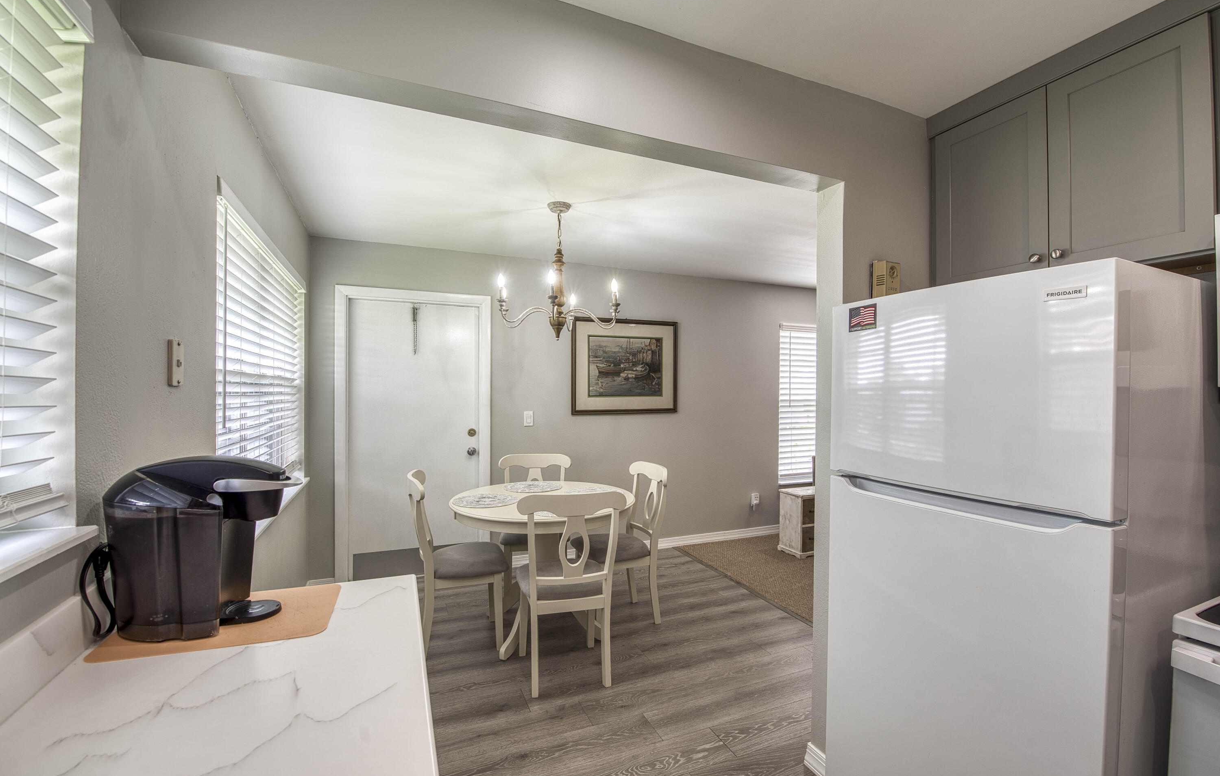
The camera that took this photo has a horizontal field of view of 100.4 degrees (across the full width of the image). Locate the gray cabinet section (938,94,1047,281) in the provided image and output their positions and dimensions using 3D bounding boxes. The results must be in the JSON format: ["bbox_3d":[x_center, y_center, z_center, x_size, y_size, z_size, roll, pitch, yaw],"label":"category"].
[{"bbox_3d":[1.444,-0.645,1.814,0.320,0.600,0.360,0,0,-23],"label":"gray cabinet section"}]

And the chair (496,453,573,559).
[{"bbox_3d":[-0.503,0.944,3.467,0.510,0.940,0.520,0,0,-9],"label":"chair"}]

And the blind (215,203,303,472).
[{"bbox_3d":[-1.633,-0.069,2.401,0.060,1.140,1.710,0,0,-23],"label":"blind"}]

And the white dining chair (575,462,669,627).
[{"bbox_3d":[0.041,0.943,3.151,0.520,0.940,0.510,0,0,-21],"label":"white dining chair"}]

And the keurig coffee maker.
[{"bbox_3d":[-0.834,0.314,1.073,0.305,0.332,0.230,0,0,-14],"label":"keurig coffee maker"}]

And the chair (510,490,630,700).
[{"bbox_3d":[-0.228,0.938,2.539,0.510,0.940,0.520,0,0,-17],"label":"chair"}]

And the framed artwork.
[{"bbox_3d":[0.150,-0.173,4.336,0.990,0.785,0.030,0,0,-23],"label":"framed artwork"}]

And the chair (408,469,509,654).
[{"bbox_3d":[-0.843,0.938,2.827,0.520,0.940,0.510,0,0,-20],"label":"chair"}]

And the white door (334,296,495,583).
[{"bbox_3d":[-1.402,0.360,3.700,1.050,2.105,0.090,0,0,-23],"label":"white door"}]

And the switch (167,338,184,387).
[{"bbox_3d":[-1.095,-0.062,1.285,0.012,0.116,0.075,0,0,-23],"label":"switch"}]

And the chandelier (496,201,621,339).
[{"bbox_3d":[-0.285,-0.655,2.852,0.710,0.760,0.710,0,0,-23],"label":"chandelier"}]

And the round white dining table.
[{"bbox_3d":[-0.392,1.036,3.039,1.080,0.750,1.080,0,0,0],"label":"round white dining table"}]

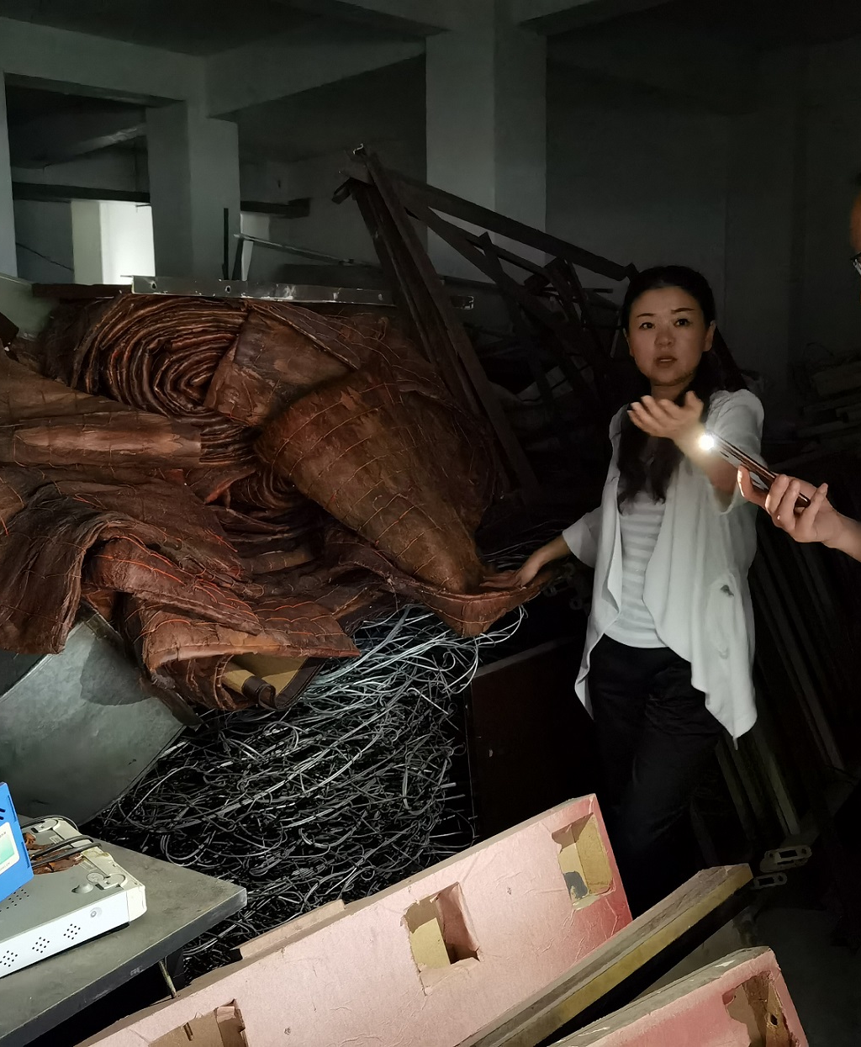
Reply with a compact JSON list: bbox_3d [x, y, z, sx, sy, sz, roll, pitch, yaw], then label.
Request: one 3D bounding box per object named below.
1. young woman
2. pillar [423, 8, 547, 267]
[{"bbox_3d":[0.360,0.347,1.978,0.448,1.625,0.616,2,8,20],"label":"young woman"},{"bbox_3d":[0.310,-1.106,6.107,0.410,3.400,0.540,-8,10,-42],"label":"pillar"}]

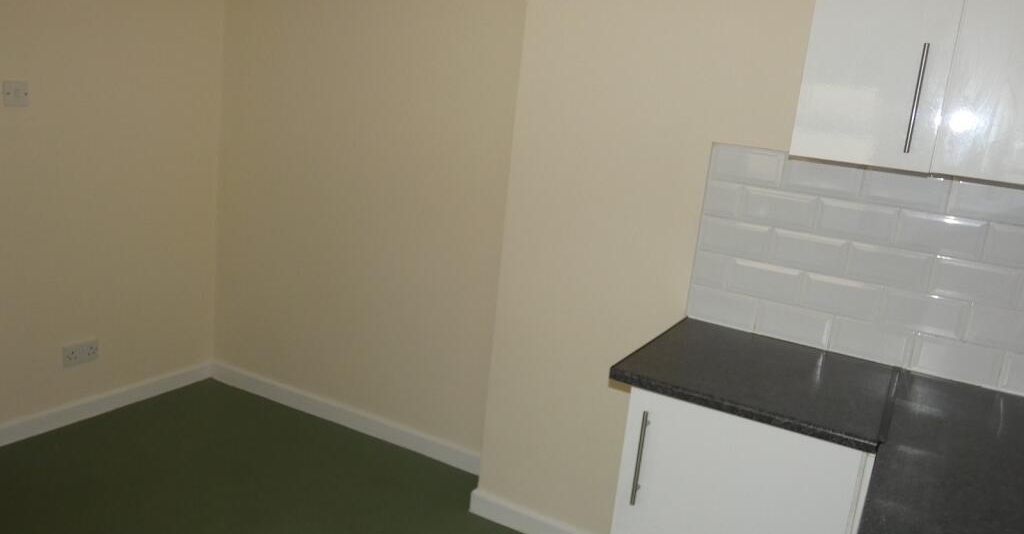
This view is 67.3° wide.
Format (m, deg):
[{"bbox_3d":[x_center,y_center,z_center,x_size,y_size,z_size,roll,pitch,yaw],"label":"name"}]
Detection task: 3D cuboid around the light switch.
[{"bbox_3d":[-1.775,-0.617,2.750,0.012,0.086,0.086,13,14,28],"label":"light switch"}]

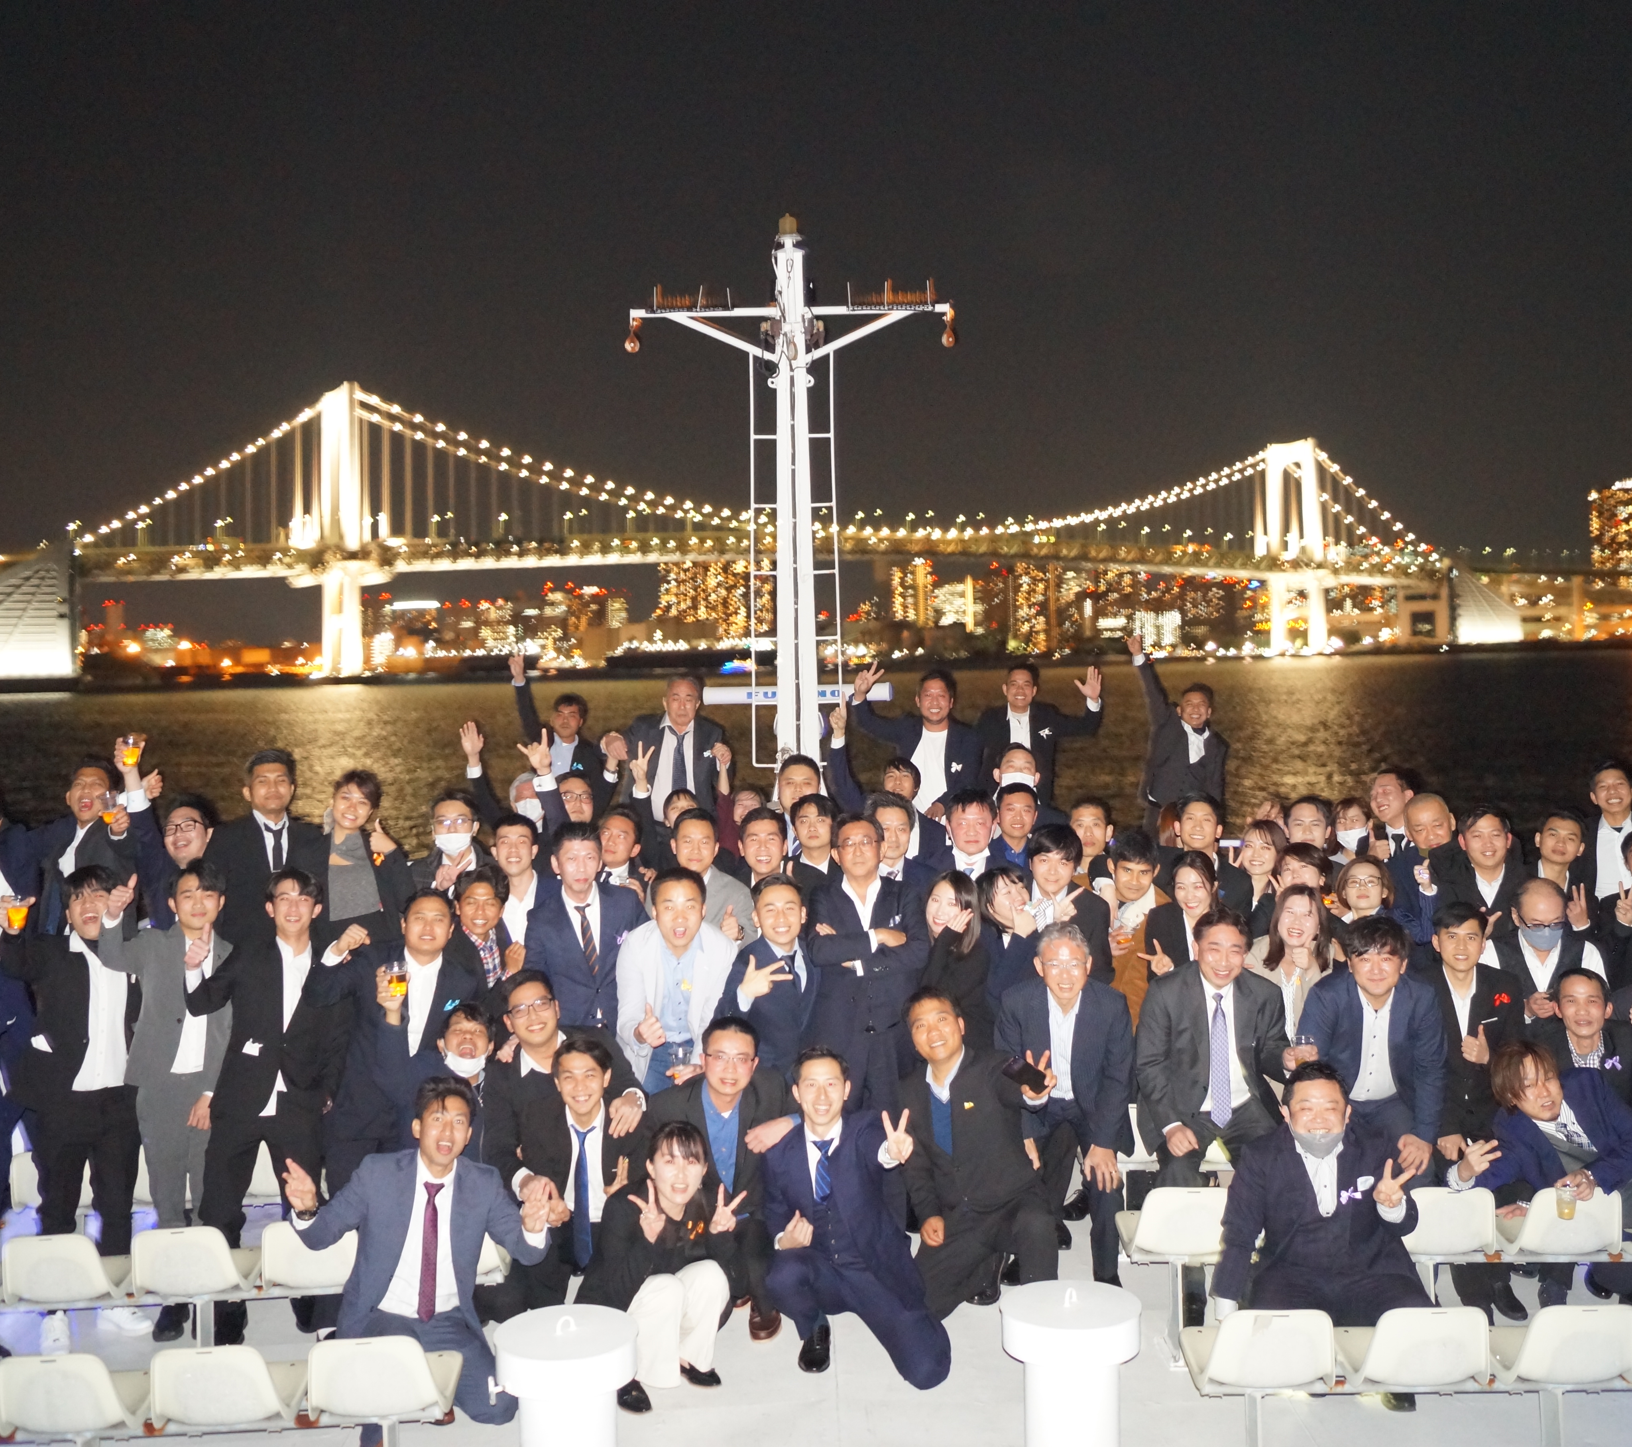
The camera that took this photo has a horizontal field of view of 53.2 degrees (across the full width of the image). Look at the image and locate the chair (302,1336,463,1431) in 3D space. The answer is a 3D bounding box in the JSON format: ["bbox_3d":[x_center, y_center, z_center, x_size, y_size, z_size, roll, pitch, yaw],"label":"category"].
[{"bbox_3d":[-1.216,1.784,4.530,0.390,0.320,0.460,-1,2,-4],"label":"chair"}]

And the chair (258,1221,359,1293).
[{"bbox_3d":[-1.663,1.730,5.400,0.385,0.255,0.390,-1,3,-2],"label":"chair"}]

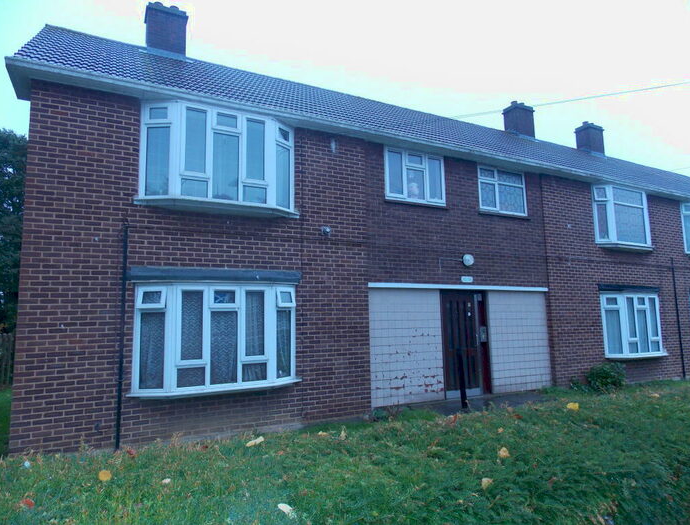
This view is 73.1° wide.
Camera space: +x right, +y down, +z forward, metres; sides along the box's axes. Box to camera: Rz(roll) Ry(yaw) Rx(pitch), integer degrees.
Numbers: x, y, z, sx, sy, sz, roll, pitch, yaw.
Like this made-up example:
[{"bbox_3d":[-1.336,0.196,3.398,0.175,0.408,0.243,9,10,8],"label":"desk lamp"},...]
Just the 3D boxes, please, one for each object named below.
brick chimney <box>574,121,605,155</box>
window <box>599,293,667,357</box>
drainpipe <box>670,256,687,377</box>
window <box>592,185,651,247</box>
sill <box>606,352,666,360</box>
[{"bbox_3d":[9.042,-4.569,17.148,0.866,1.207,0.604,3,-8,-27],"label":"brick chimney"},{"bbox_3d":[7.393,1.570,11.665,2.457,1.561,0.312,3,-8,-27],"label":"window"},{"bbox_3d":[9.060,1.469,12.650,0.065,3.293,0.075,3,-8,-27],"label":"drainpipe"},{"bbox_3d":[7.350,-1.177,12.013,2.447,1.500,0.302,3,-8,-27],"label":"window"},{"bbox_3d":[7.439,2.330,11.576,2.628,0.070,0.332,3,-8,-27],"label":"sill"}]

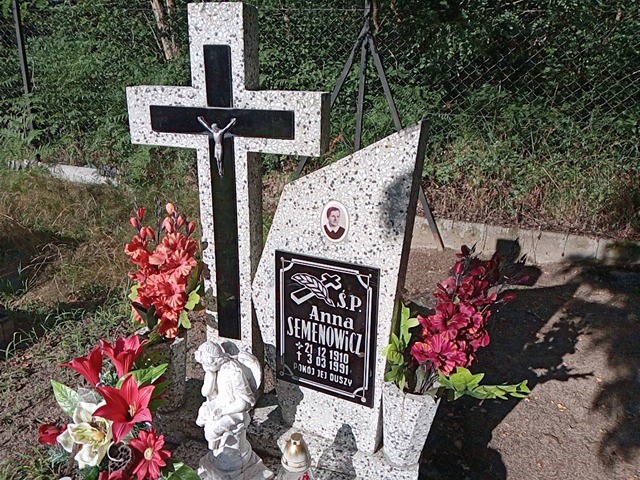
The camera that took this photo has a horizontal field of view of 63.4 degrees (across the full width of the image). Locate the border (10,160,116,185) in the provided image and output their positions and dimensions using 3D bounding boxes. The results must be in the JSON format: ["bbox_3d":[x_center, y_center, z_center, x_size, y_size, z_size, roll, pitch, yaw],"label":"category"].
[{"bbox_3d":[-2.313,-0.593,4.650,1.250,0.160,0.140,9,21,22],"label":"border"}]

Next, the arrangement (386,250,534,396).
[{"bbox_3d":[0.356,0.207,1.350,0.360,0.385,0.270,9,21,22],"label":"arrangement"}]

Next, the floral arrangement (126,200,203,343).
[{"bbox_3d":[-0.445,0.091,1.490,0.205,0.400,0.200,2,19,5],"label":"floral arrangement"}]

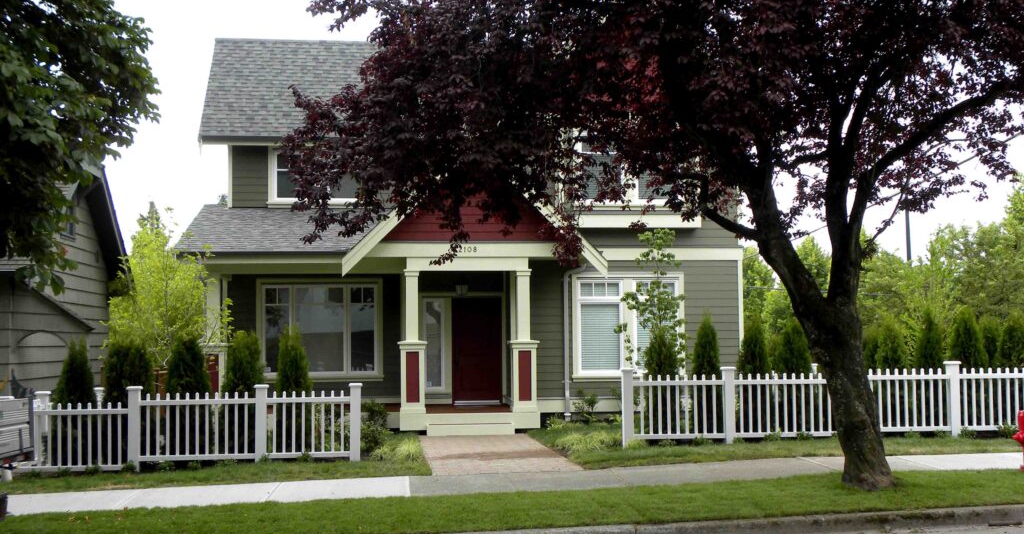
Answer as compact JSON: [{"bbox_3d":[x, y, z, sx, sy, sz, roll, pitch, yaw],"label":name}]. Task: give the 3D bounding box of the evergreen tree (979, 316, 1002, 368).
[{"bbox_3d":[8.184,1.773,20.760,0.500,1.880,0.500,0,-3,-7],"label":"evergreen tree"}]

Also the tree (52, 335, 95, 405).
[{"bbox_3d":[-6.490,2.001,17.984,0.680,1.910,0.680,0,-3,-7],"label":"tree"}]

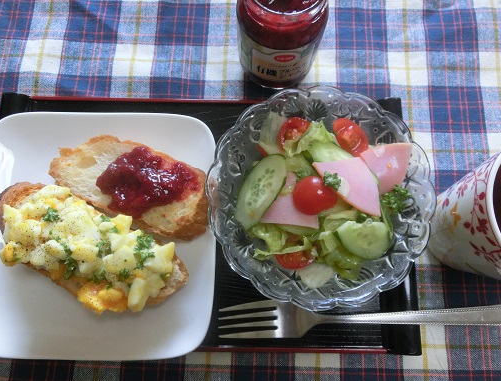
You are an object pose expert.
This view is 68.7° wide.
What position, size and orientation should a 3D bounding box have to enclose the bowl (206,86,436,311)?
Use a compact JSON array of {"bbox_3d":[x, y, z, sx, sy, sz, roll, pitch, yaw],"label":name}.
[{"bbox_3d":[0.045,0.006,0.265,0.147,0.055,0.147,0,78,-1],"label":"bowl"}]

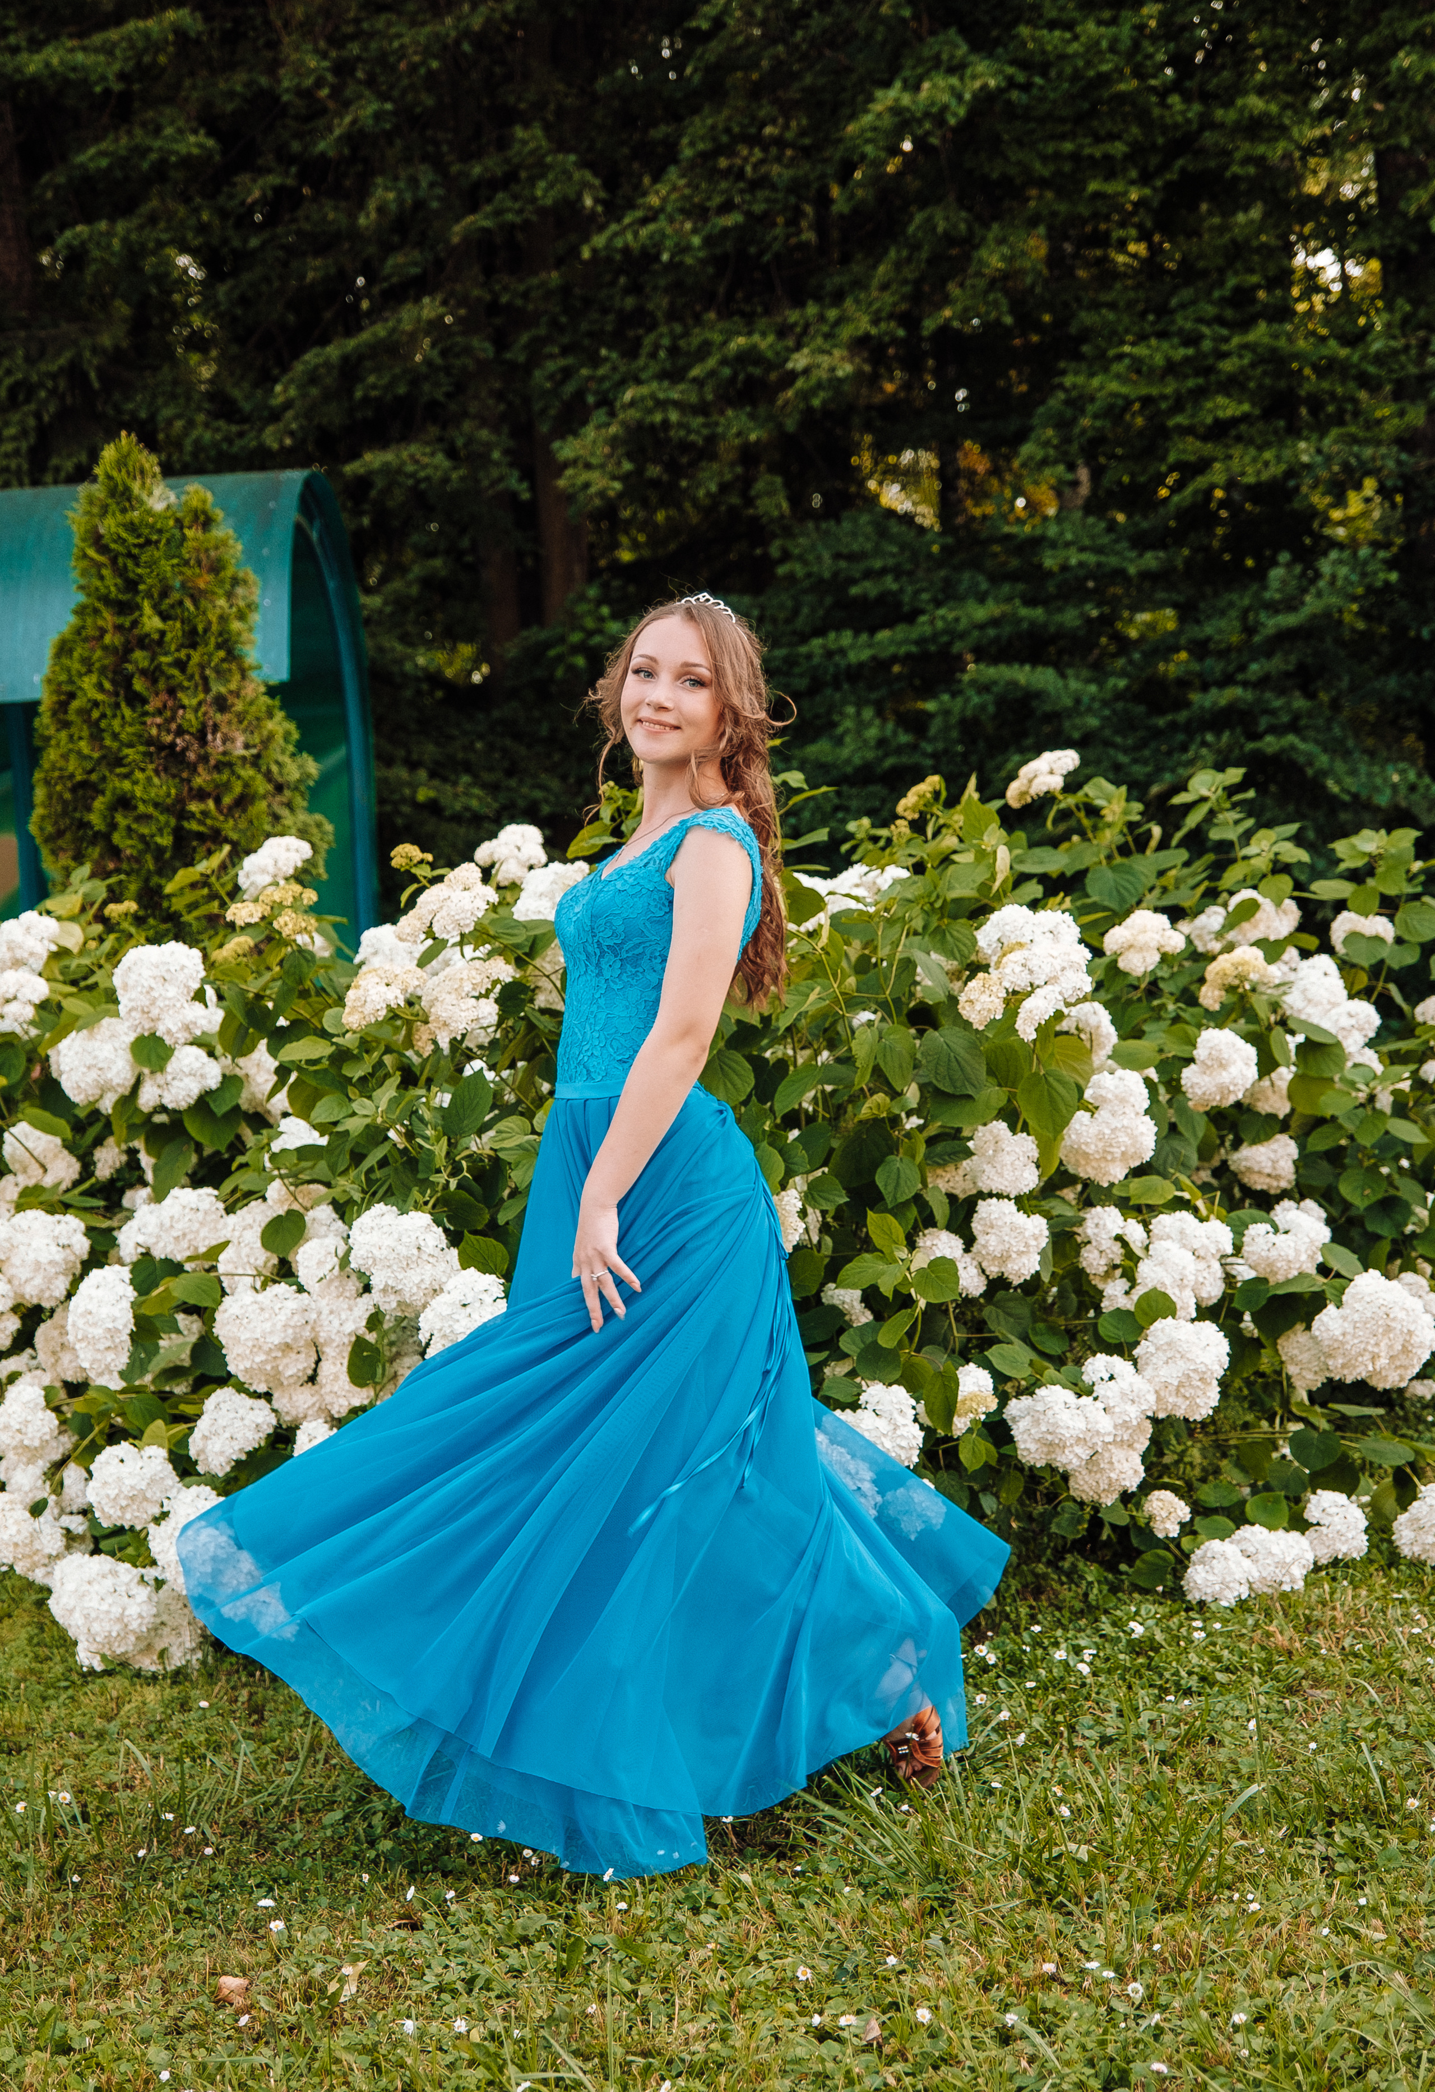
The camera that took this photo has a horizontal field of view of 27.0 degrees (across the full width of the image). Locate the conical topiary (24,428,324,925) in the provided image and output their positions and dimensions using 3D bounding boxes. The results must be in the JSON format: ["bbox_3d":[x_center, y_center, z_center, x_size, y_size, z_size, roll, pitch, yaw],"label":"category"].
[{"bbox_3d":[-1.257,-0.266,7.096,0.780,2.346,0.780,-4,5,0],"label":"conical topiary"}]

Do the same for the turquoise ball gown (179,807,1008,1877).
[{"bbox_3d":[-0.191,0.377,4.168,1.080,1.382,0.830,-7,6,-30],"label":"turquoise ball gown"}]

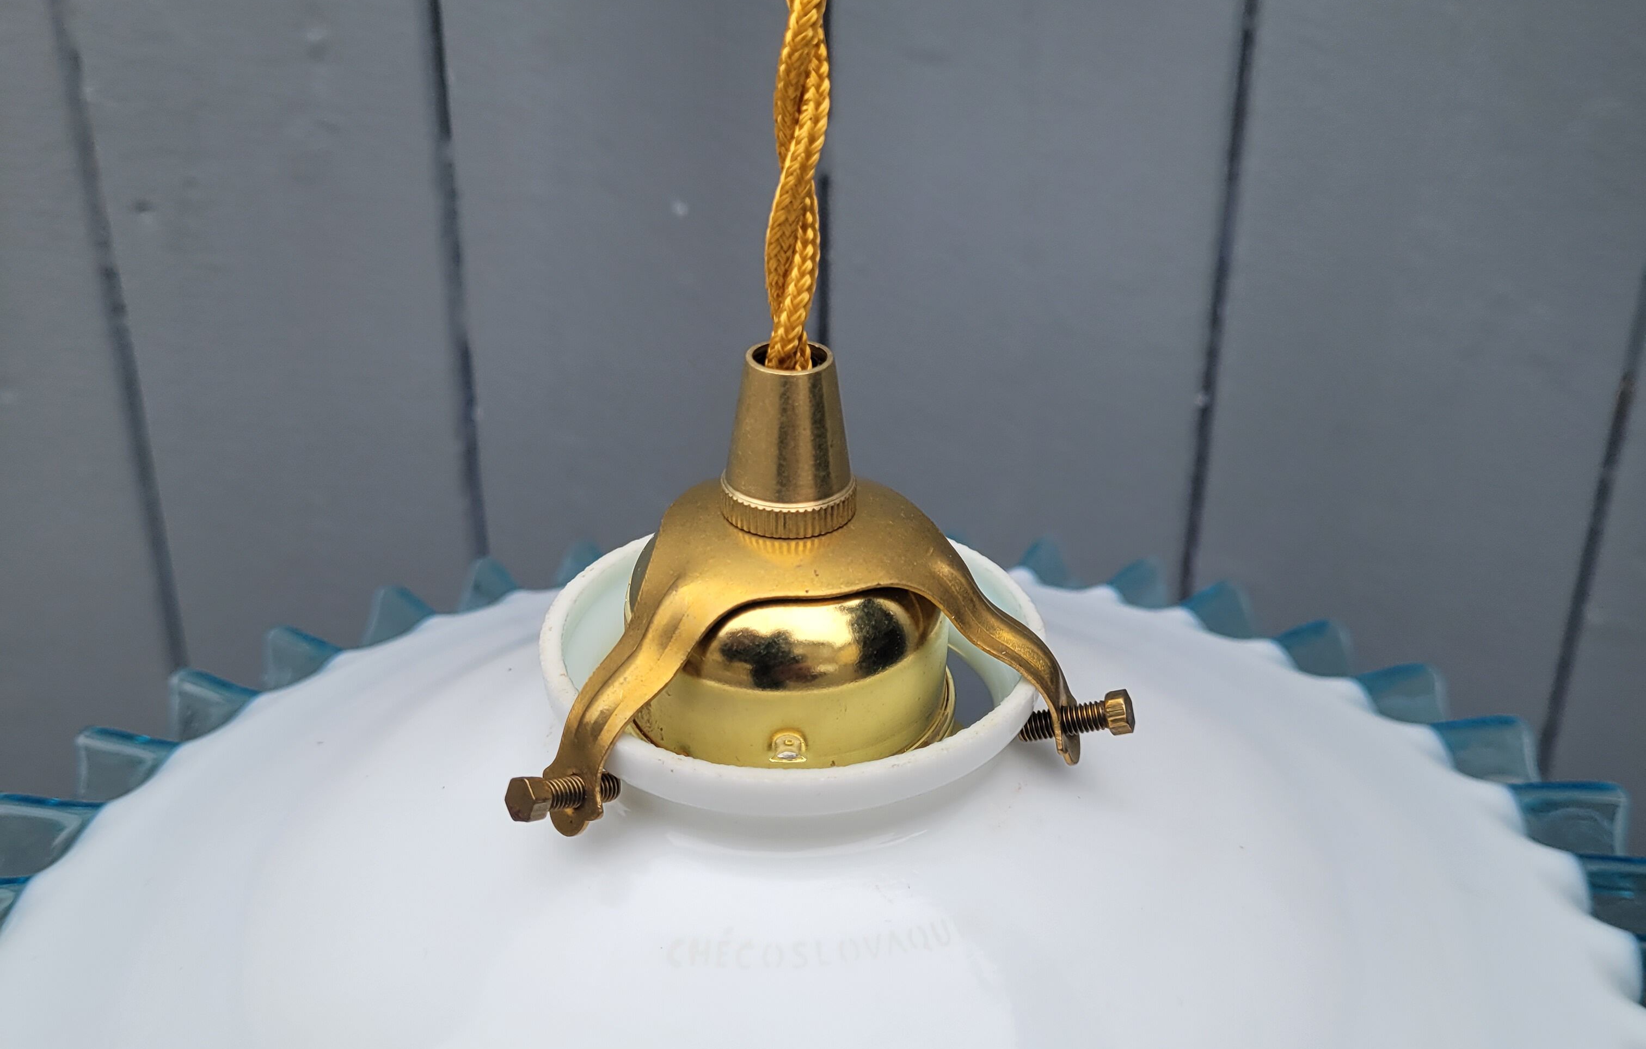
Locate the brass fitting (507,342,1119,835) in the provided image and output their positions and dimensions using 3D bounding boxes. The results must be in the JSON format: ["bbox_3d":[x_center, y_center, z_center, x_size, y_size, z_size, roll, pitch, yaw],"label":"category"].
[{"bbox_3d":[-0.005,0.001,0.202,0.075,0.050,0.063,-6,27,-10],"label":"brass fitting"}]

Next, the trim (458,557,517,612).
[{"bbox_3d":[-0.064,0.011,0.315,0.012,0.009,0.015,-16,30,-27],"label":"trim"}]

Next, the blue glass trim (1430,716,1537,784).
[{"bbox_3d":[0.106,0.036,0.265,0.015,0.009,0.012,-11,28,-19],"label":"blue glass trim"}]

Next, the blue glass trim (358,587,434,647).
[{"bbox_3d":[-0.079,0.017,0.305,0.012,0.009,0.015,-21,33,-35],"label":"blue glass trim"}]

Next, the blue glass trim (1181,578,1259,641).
[{"bbox_3d":[0.073,0.016,0.304,0.012,0.009,0.015,21,34,37],"label":"blue glass trim"}]

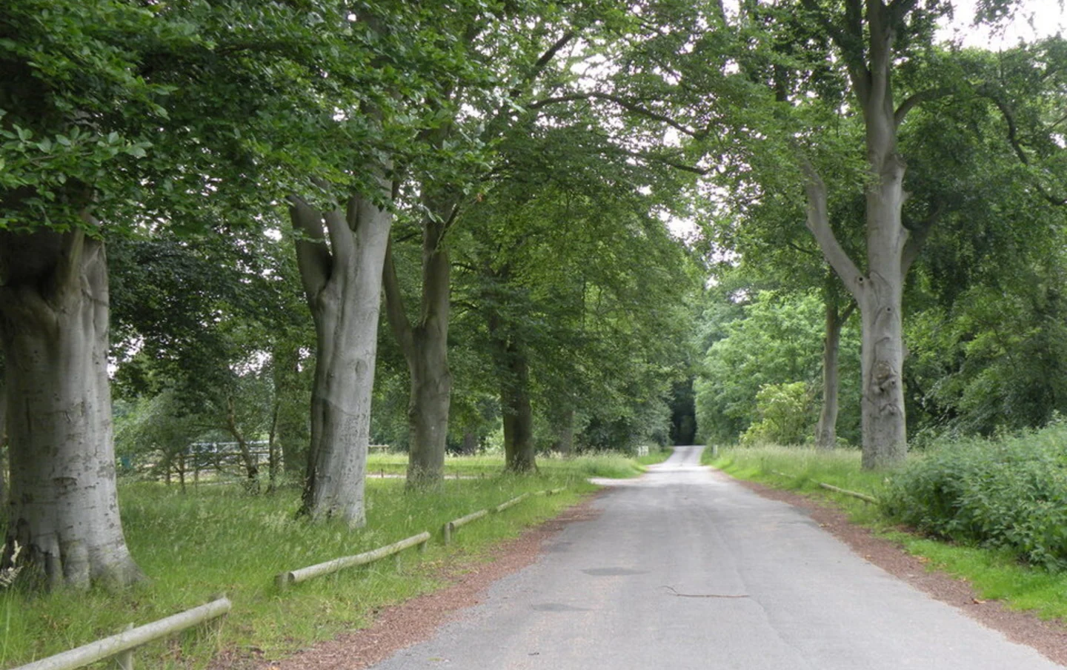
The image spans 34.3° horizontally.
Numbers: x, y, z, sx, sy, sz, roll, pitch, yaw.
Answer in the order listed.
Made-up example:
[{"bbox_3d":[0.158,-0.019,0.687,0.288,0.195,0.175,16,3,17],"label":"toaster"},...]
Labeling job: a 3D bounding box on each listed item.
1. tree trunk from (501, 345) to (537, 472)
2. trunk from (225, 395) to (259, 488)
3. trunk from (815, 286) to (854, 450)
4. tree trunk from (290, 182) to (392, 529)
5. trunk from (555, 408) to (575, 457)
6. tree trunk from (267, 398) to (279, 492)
[{"bbox_3d":[-0.558,2.789,66.000,1.360,5.040,1.250,0,-3,0],"label":"tree trunk"},{"bbox_3d":[-7.921,2.917,47.000,0.900,2.540,0.600,0,-3,0],"label":"trunk"},{"bbox_3d":[11.681,1.278,67.000,1.480,6.340,0.950,0,-3,0],"label":"trunk"},{"bbox_3d":[-3.737,0.461,33.500,1.900,6.500,1.600,0,-3,0],"label":"tree trunk"},{"bbox_3d":[1.684,5.232,93.000,1.050,2.600,1.000,0,-3,0],"label":"trunk"},{"bbox_3d":[-7.082,2.996,47.000,0.330,2.560,0.330,0,-3,0],"label":"tree trunk"}]

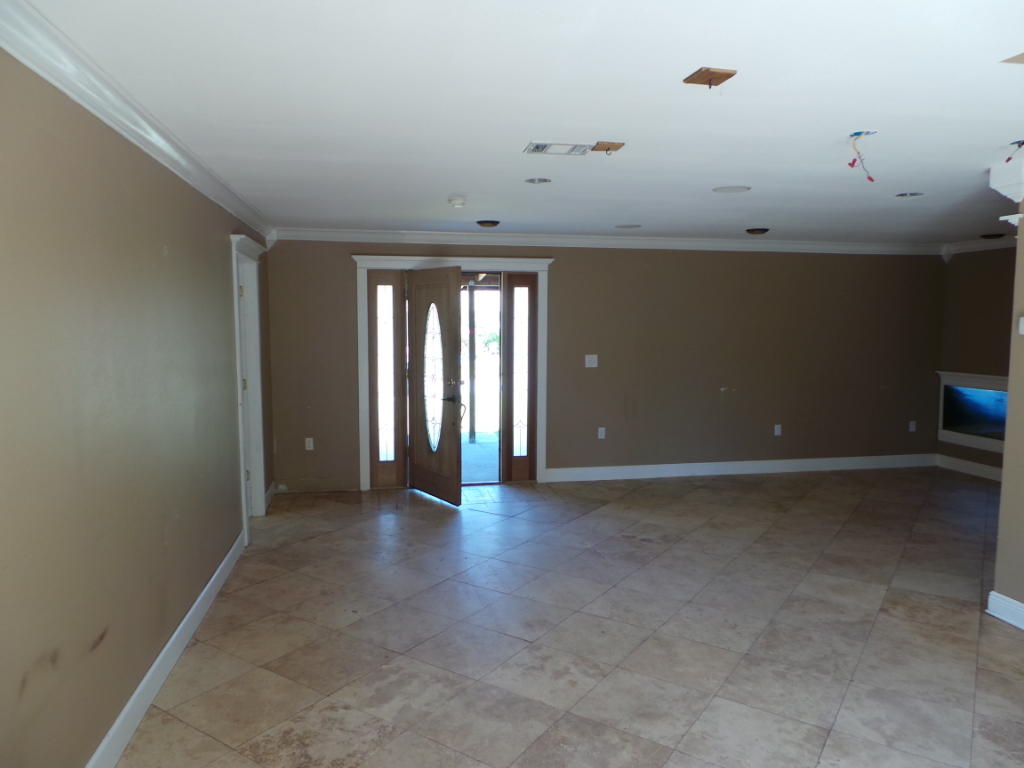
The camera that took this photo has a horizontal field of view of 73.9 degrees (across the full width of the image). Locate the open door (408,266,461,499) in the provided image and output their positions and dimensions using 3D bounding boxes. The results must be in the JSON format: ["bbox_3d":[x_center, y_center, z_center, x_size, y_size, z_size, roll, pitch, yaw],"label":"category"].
[{"bbox_3d":[-0.690,0.008,6.129,0.050,2.045,0.860,-4,7,-37],"label":"open door"}]

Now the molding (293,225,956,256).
[{"bbox_3d":[1.337,-1.385,6.726,7.020,0.098,0.095,-1,5,-11],"label":"molding"}]

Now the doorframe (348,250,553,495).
[{"bbox_3d":[-0.536,-0.093,6.538,1.880,2.190,0.140,-1,5,-11],"label":"doorframe"}]

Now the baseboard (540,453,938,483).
[{"bbox_3d":[2.543,0.883,7.217,4.510,0.143,0.020,-1,5,-11],"label":"baseboard"}]

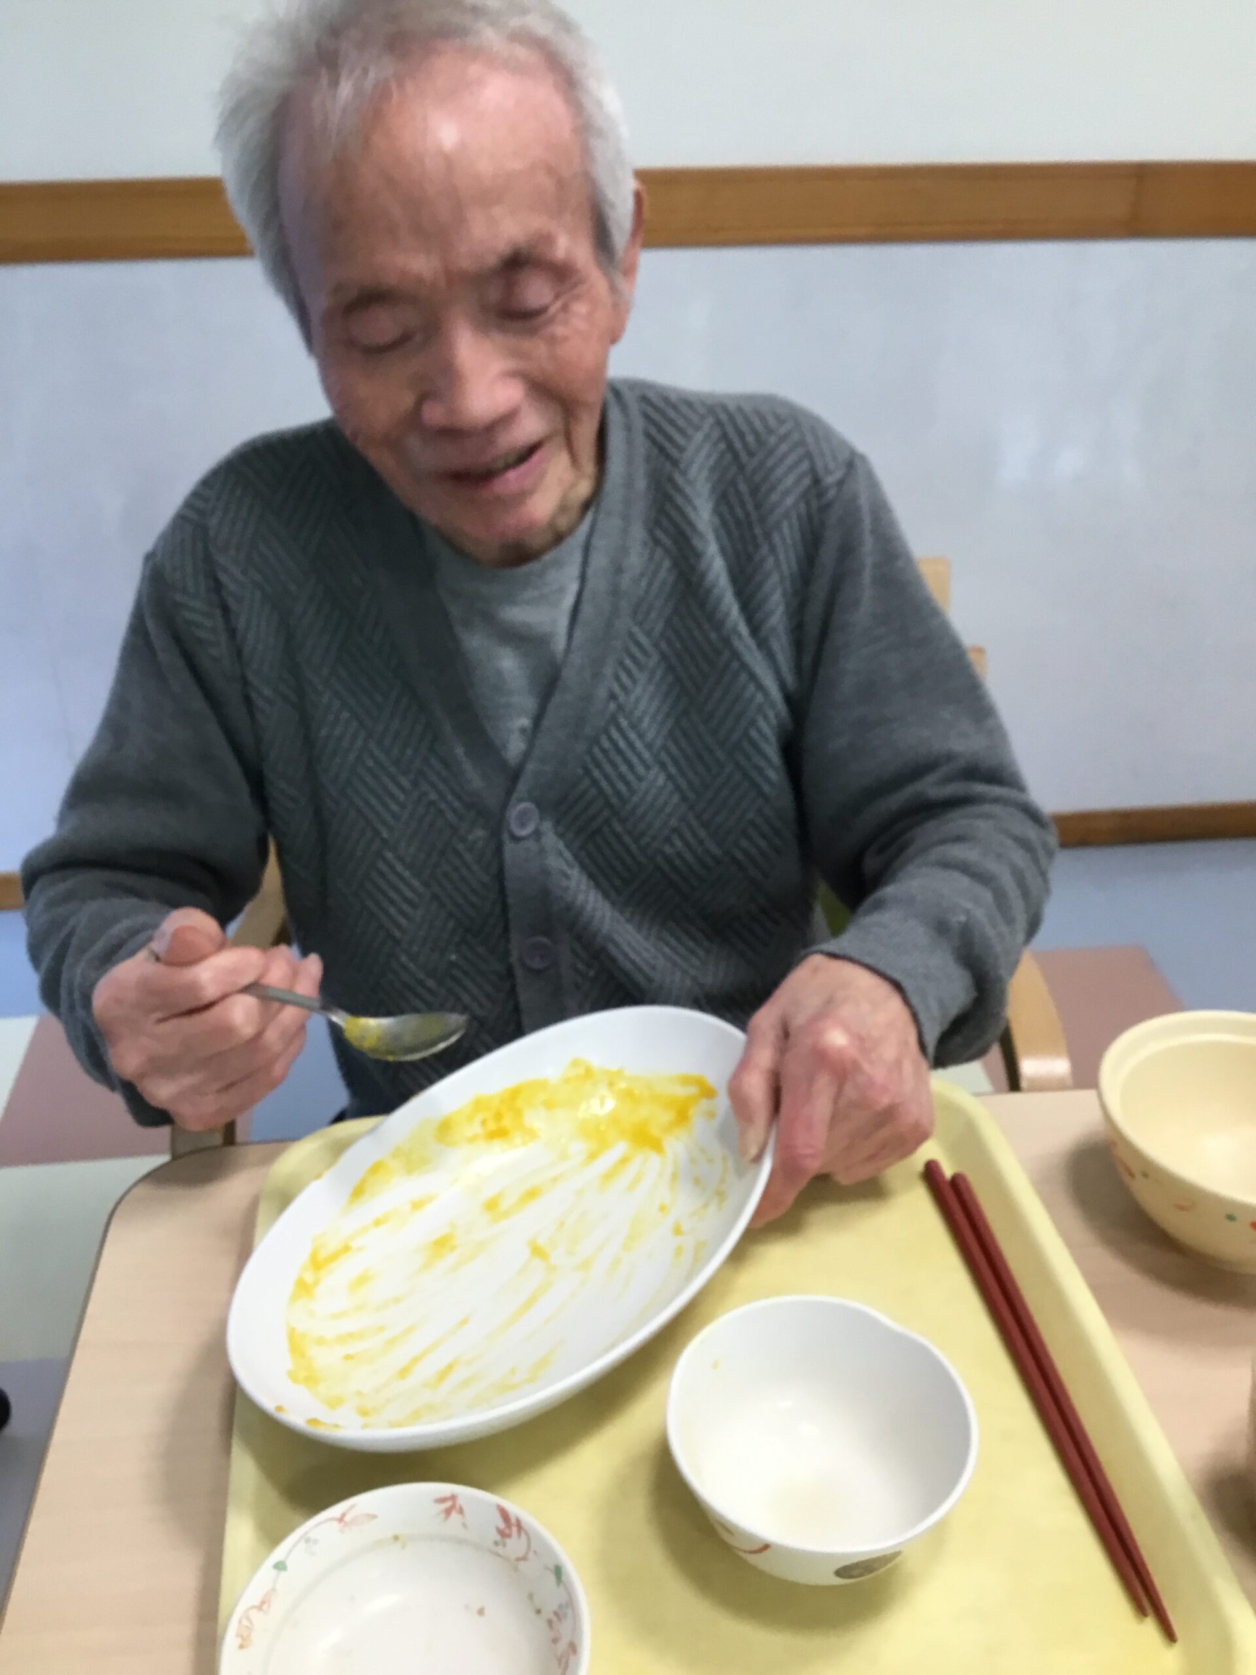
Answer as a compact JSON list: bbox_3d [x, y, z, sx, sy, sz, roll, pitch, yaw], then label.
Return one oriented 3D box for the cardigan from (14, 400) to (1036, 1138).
[{"bbox_3d":[-0.050,-0.028,0.881,0.560,0.490,0.380,-1,30,-2],"label":"cardigan"}]

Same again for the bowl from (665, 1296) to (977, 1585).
[{"bbox_3d":[0.070,0.234,0.560,0.112,0.055,0.112,0,30,0],"label":"bowl"}]

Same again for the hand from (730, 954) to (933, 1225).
[{"bbox_3d":[0.087,0.114,0.665,0.093,0.085,0.125,10,32,17],"label":"hand"}]

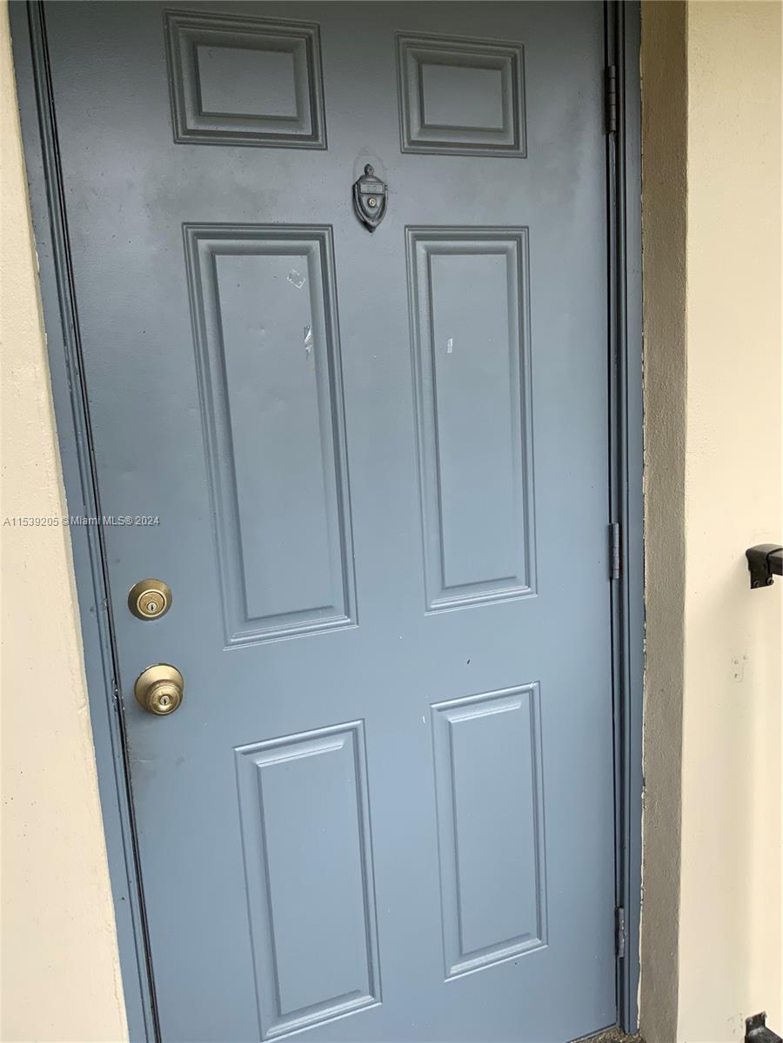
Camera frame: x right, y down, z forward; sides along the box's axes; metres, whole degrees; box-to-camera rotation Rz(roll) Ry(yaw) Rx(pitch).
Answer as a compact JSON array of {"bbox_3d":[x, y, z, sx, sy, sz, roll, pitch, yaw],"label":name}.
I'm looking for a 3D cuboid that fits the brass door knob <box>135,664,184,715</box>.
[{"bbox_3d":[-0.350,0.262,1.335,0.073,0.073,0.063,-7,11,-21],"label":"brass door knob"}]

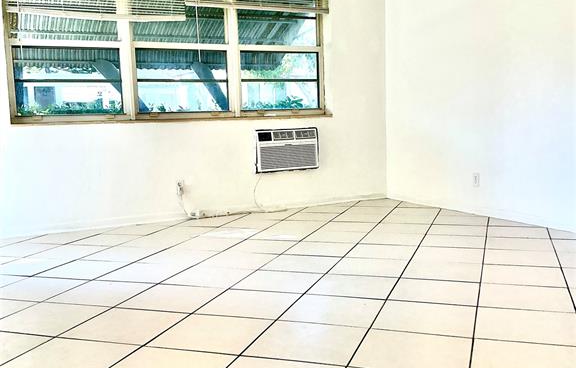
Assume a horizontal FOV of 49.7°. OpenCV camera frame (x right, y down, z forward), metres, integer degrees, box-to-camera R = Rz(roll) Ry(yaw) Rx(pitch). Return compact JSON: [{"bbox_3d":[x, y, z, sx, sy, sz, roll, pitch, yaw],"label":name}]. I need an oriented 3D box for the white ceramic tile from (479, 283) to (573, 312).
[{"bbox_3d":[1.114,0.538,2.928,0.400,0.015,0.400,0,6,19],"label":"white ceramic tile"}]

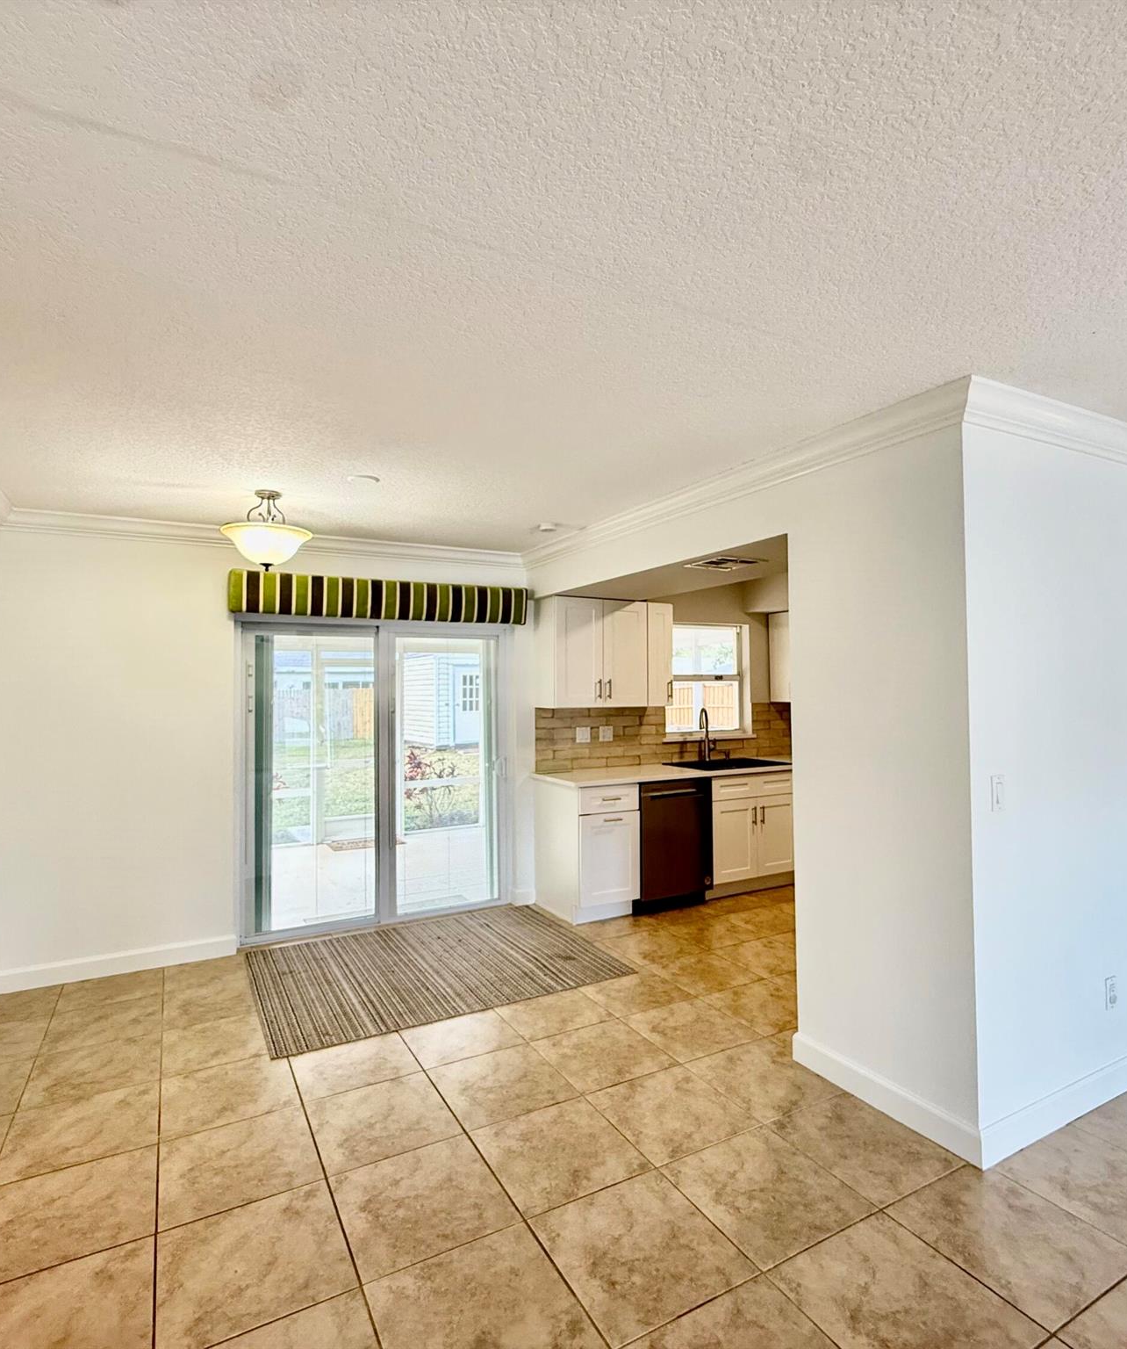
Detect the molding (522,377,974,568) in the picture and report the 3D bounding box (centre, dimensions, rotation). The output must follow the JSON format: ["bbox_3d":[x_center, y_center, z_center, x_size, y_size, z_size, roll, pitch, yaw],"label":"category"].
[{"bbox_3d":[0.499,-0.827,3.659,0.109,0.089,3.272,0,-1,-29],"label":"molding"}]

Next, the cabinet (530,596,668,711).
[{"bbox_3d":[0.303,-0.145,5.243,0.983,0.759,0.321,0,-1,-29],"label":"cabinet"}]

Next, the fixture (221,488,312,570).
[{"bbox_3d":[-1.385,-0.674,3.413,0.420,0.374,0.420,0,-1,-29],"label":"fixture"}]

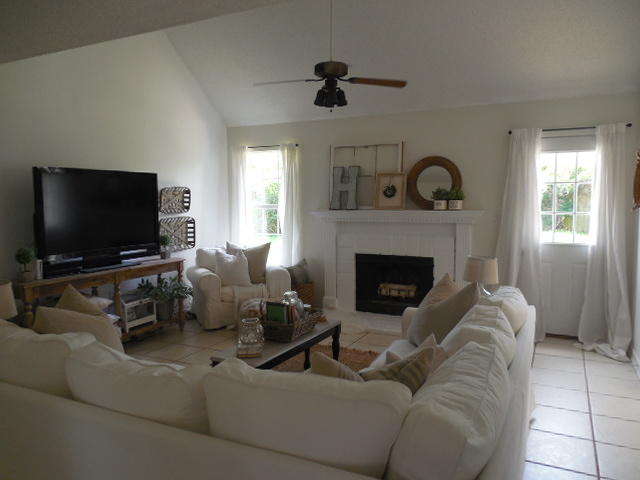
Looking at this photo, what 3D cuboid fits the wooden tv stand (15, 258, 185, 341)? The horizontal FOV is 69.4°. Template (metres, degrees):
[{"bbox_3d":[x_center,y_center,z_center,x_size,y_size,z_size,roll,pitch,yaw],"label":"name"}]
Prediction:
[{"bbox_3d":[-2.130,0.697,4.609,0.430,0.800,1.810,2,6,28],"label":"wooden tv stand"}]

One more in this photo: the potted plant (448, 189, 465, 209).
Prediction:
[{"bbox_3d":[1.496,-0.445,5.056,0.165,0.235,0.155,2,5,28],"label":"potted plant"}]

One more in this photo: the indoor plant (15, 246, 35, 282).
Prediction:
[{"bbox_3d":[-2.447,0.191,3.846,0.145,0.290,0.145,2,5,28],"label":"indoor plant"}]

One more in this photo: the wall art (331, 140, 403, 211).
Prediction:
[{"bbox_3d":[0.550,-0.775,5.617,0.950,0.820,0.050,2,0,28],"label":"wall art"}]

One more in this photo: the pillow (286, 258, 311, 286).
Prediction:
[{"bbox_3d":[-0.299,0.443,6.008,0.380,0.360,0.140,-10,-8,20],"label":"pillow"}]

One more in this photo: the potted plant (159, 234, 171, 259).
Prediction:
[{"bbox_3d":[-1.812,0.079,5.363,0.130,0.290,0.130,2,6,28],"label":"potted plant"}]

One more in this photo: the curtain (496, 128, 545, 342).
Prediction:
[{"bbox_3d":[2.074,-0.064,4.852,0.510,2.180,0.180,2,5,28],"label":"curtain"}]

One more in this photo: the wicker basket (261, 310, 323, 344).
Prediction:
[{"bbox_3d":[-0.214,0.634,3.485,0.280,0.140,0.480,2,5,28],"label":"wicker basket"}]

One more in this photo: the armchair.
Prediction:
[{"bbox_3d":[-1.075,0.543,5.848,1.080,0.860,0.860,-4,6,-29],"label":"armchair"}]

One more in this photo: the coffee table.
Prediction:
[{"bbox_3d":[-0.275,0.946,3.411,0.400,0.460,1.170,2,6,28],"label":"coffee table"}]

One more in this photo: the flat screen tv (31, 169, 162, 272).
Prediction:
[{"bbox_3d":[-2.150,-0.192,4.614,0.200,0.970,1.280,2,6,28],"label":"flat screen tv"}]

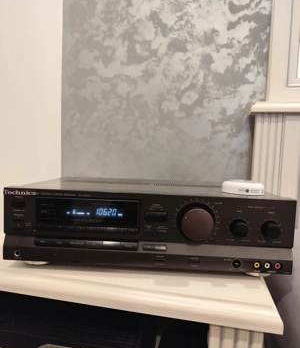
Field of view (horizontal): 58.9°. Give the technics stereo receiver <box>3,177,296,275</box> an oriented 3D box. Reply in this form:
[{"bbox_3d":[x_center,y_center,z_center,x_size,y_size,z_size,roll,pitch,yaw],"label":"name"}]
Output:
[{"bbox_3d":[-0.001,0.085,0.540,0.430,0.124,0.314,2,3,2],"label":"technics stereo receiver"}]

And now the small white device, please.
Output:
[{"bbox_3d":[0.159,0.022,0.459,0.075,0.022,0.075,2,3,2],"label":"small white device"}]

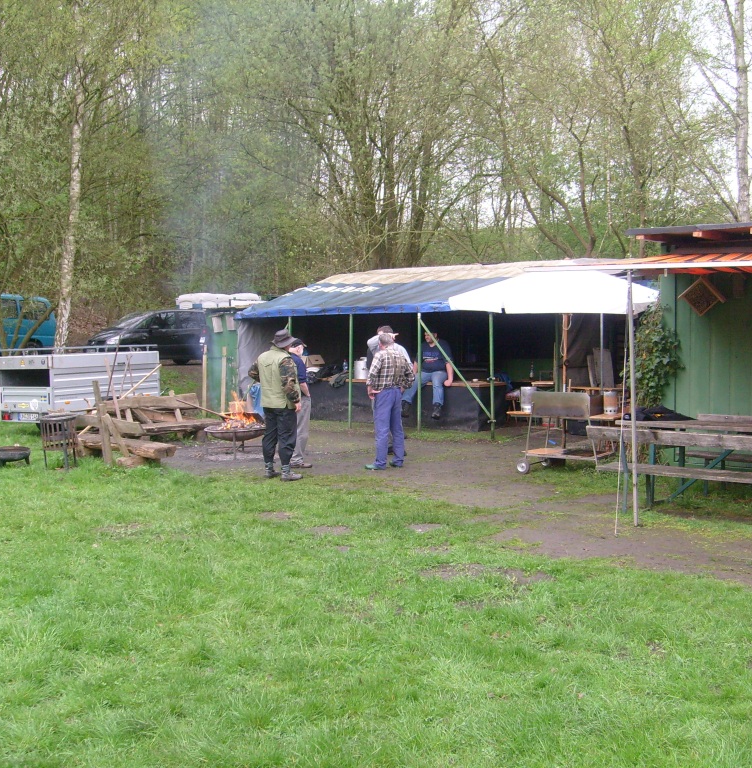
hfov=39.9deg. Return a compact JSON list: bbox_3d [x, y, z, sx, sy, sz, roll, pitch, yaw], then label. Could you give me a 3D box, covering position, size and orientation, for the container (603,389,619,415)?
[{"bbox_3d":[3.025,0.243,13.329,0.185,0.290,0.185,0,3,0],"label":"container"}]

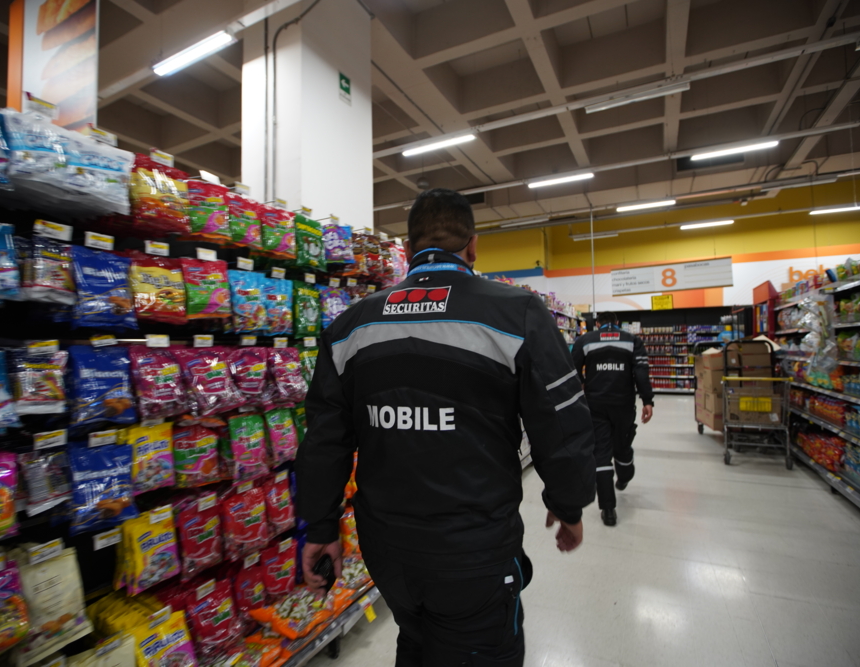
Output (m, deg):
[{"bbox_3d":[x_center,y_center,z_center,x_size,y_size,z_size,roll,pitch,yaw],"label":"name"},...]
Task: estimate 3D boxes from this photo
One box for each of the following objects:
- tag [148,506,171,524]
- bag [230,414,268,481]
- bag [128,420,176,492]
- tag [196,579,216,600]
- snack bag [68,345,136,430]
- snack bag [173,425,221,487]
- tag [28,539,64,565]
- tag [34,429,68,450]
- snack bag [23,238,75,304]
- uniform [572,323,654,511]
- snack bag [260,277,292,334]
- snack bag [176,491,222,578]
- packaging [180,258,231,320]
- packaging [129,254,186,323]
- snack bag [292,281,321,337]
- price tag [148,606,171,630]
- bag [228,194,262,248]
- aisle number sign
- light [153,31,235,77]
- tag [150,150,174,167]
[{"bbox_3d":[-0.872,0.588,1.441,0.006,0.039,0.071,-1,-2,27],"label":"tag"},{"bbox_3d":[-0.733,0.461,1.790,0.055,0.240,0.160,-7,-4,27],"label":"bag"},{"bbox_3d":[-0.893,0.404,1.436,0.040,0.200,0.131,-1,-2,27],"label":"bag"},{"bbox_3d":[-0.790,0.907,1.571,0.006,0.039,0.072,-1,-2,28],"label":"tag"},{"bbox_3d":[-0.962,0.154,1.311,0.050,0.232,0.162,-1,-2,28],"label":"snack bag"},{"bbox_3d":[-0.819,0.433,1.569,0.050,0.210,0.166,-1,-2,28],"label":"snack bag"},{"bbox_3d":[-1.009,0.574,1.171,0.006,0.039,0.071,-1,-2,27],"label":"tag"},{"bbox_3d":[-1.001,0.280,1.174,0.006,0.038,0.069,-1,-2,27],"label":"tag"},{"bbox_3d":[-1.026,-0.169,1.205,0.040,0.166,0.102,-1,-2,28],"label":"snack bag"},{"bbox_3d":[1.438,0.661,3.517,0.605,1.489,0.470,-1,-2,27],"label":"uniform"},{"bbox_3d":[-0.655,-0.114,1.908,0.050,0.242,0.152,-1,-2,28],"label":"snack bag"},{"bbox_3d":[-0.824,0.734,1.596,0.055,0.236,0.153,-7,-4,27],"label":"snack bag"},{"bbox_3d":[-0.811,-0.160,1.613,0.050,0.210,0.174,-1,-2,28],"label":"packaging"},{"bbox_3d":[-0.902,-0.150,1.482,0.055,0.207,0.163,-7,-4,27],"label":"packaging"},{"bbox_3d":[-0.570,-0.106,2.070,0.050,0.251,0.162,-1,-2,28],"label":"snack bag"},{"bbox_3d":[-0.863,0.906,1.418,0.006,0.038,0.069,-1,-2,27],"label":"price tag"},{"bbox_3d":[-0.746,-0.454,1.806,0.055,0.196,0.152,-7,-4,27],"label":"bag"},{"bbox_3d":[4.279,-0.994,7.947,1.881,0.504,0.050,-3,-3,27],"label":"aisle number sign"},{"bbox_3d":[-2.531,-2.987,4.741,1.210,0.070,0.160,-1,-2,28],"label":"light"},{"bbox_3d":[-0.884,-0.577,1.472,0.006,0.039,0.071,-1,-2,27],"label":"tag"}]

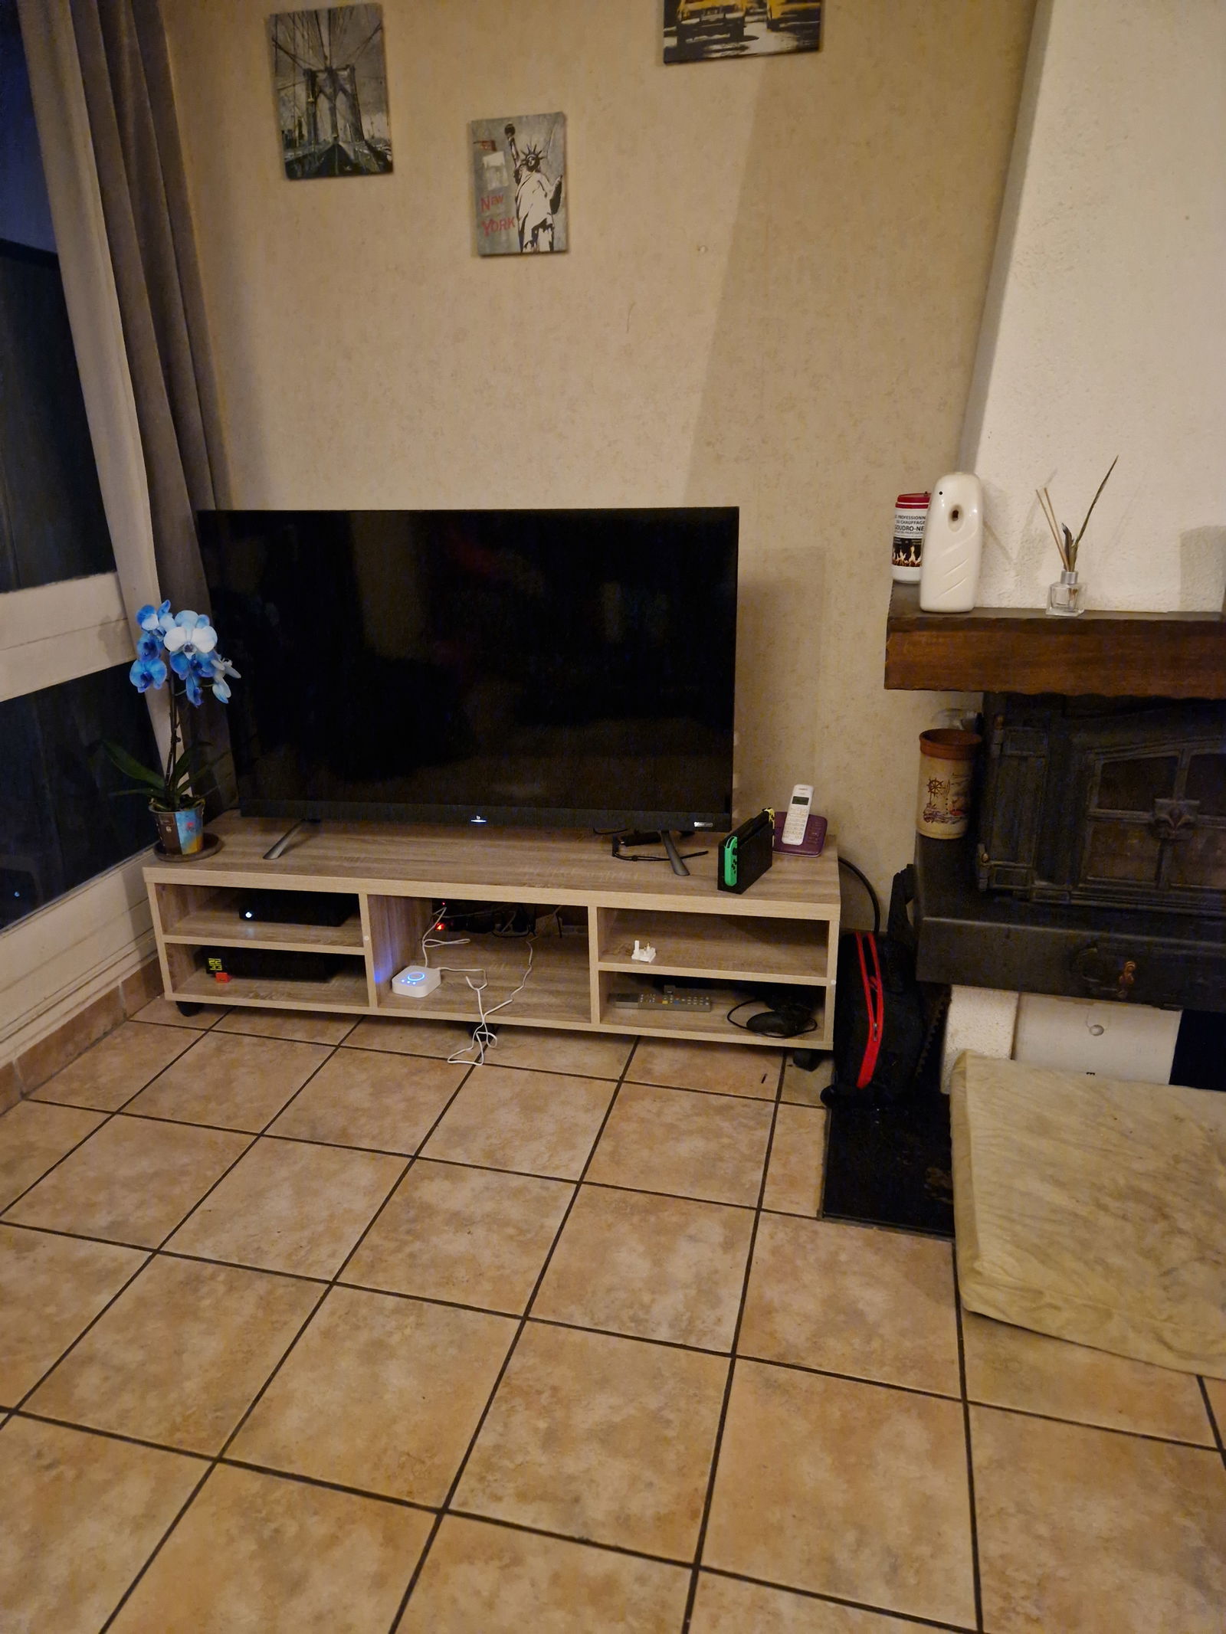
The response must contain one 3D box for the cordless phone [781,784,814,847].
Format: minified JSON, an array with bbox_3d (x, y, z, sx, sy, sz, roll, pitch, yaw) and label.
[{"bbox_3d":[0.443,-0.002,2.587,0.048,0.149,0.026,7,-14,22],"label":"cordless phone"}]

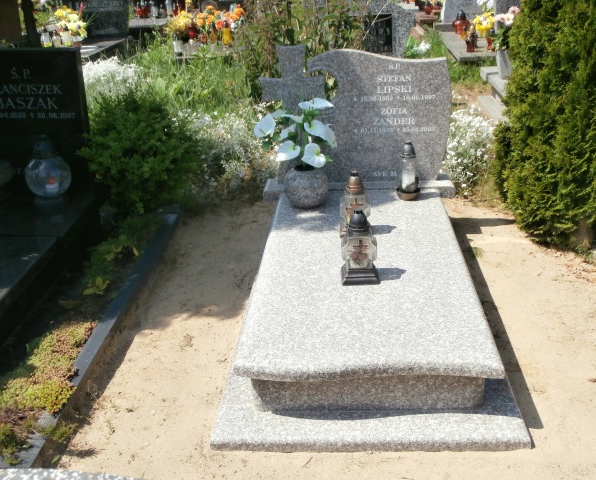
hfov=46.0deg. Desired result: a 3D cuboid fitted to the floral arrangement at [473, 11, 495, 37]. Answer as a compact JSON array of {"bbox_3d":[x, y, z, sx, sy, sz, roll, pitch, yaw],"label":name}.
[{"bbox_3d":[2.362,-2.756,8.949,0.276,0.319,0.260,-1,22,5],"label":"floral arrangement"}]

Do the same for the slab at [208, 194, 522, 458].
[{"bbox_3d":[0.271,0.205,2.962,1.000,0.284,1.734,-1,22,5],"label":"slab"}]

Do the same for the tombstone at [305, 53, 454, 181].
[{"bbox_3d":[0.438,-0.666,3.787,0.760,0.710,0.080,-1,22,5],"label":"tombstone"}]

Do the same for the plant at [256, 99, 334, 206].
[{"bbox_3d":[0.006,-0.435,3.479,0.410,0.540,0.360,-1,22,5],"label":"plant"}]

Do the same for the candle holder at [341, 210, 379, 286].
[{"bbox_3d":[0.241,0.016,2.706,0.142,0.285,0.132,-1,22,5],"label":"candle holder"}]

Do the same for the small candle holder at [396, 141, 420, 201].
[{"bbox_3d":[0.554,-0.352,3.529,0.122,0.293,0.122,-1,22,5],"label":"small candle holder"}]

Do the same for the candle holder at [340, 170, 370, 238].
[{"bbox_3d":[0.258,-0.169,3.132,0.138,0.292,0.130,-1,22,5],"label":"candle holder"}]

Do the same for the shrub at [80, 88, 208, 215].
[{"bbox_3d":[-1.006,-0.619,4.569,0.810,0.726,0.740,-1,22,5],"label":"shrub"}]

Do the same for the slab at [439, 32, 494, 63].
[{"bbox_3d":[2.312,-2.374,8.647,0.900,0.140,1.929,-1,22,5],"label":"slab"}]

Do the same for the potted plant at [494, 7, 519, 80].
[{"bbox_3d":[1.952,-1.830,6.539,0.260,0.655,0.250,-1,22,5],"label":"potted plant"}]

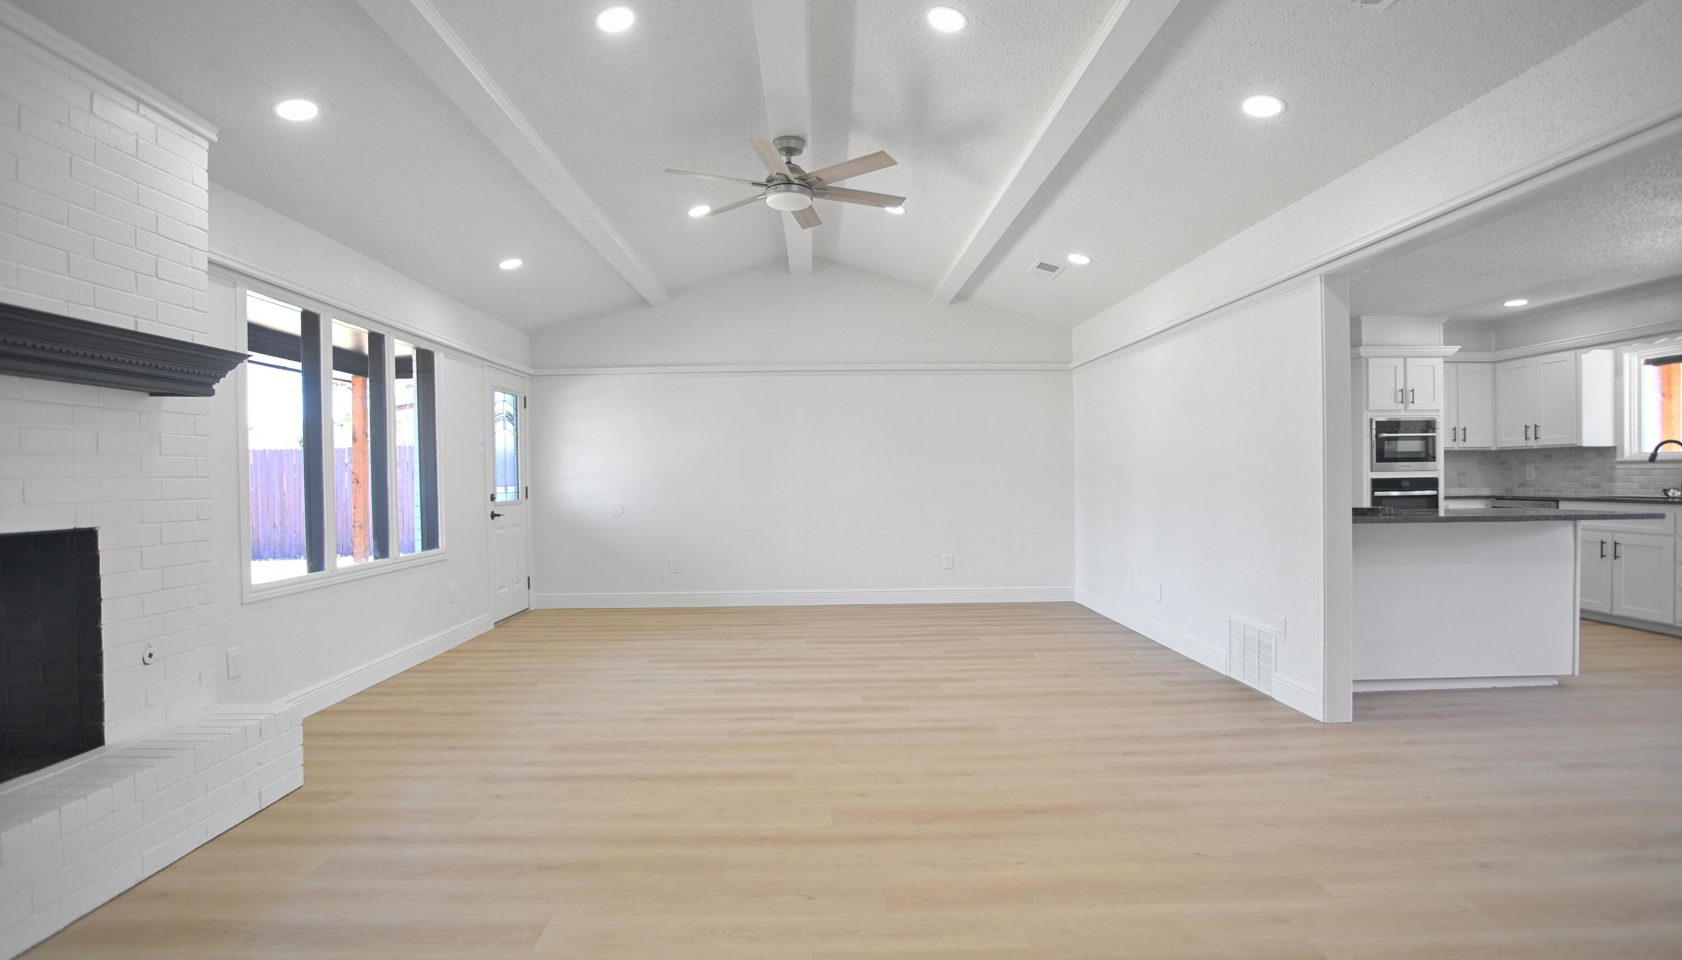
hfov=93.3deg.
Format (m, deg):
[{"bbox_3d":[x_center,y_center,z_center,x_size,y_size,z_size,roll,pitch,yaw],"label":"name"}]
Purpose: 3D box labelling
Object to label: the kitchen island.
[{"bbox_3d":[3.367,0.650,4.471,1.890,0.920,0.640,-1,1,-2],"label":"kitchen island"}]

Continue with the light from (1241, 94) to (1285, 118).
[{"bbox_3d":[1.666,-1.472,3.132,0.168,0.030,0.168,15,0,-2],"label":"light"}]

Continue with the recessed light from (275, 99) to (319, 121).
[{"bbox_3d":[-2.127,-1.444,3.106,0.168,0.030,0.168,-16,1,-2],"label":"recessed light"}]

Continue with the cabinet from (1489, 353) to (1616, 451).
[{"bbox_3d":[5.945,-0.648,6.650,0.320,0.750,0.790,-1,1,-2],"label":"cabinet"}]

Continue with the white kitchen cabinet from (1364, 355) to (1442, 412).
[{"bbox_3d":[4.709,-0.802,6.958,0.670,0.469,0.610,-1,0,-2],"label":"white kitchen cabinet"}]

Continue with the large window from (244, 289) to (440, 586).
[{"bbox_3d":[-2.714,-0.191,4.505,0.090,1.345,1.770,-1,1,-2],"label":"large window"}]

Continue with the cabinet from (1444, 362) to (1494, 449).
[{"bbox_3d":[5.408,-0.645,7.120,0.633,0.774,0.330,-1,0,-2],"label":"cabinet"}]

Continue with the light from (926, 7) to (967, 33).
[{"bbox_3d":[0.420,-1.817,3.137,0.168,0.030,0.168,15,0,-2],"label":"light"}]

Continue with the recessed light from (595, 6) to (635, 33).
[{"bbox_3d":[-0.886,-1.808,3.122,0.168,0.030,0.168,-16,1,-2],"label":"recessed light"}]

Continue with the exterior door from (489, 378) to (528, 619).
[{"bbox_3d":[-2.780,0.125,6.618,0.050,2.040,0.770,-1,1,-2],"label":"exterior door"}]

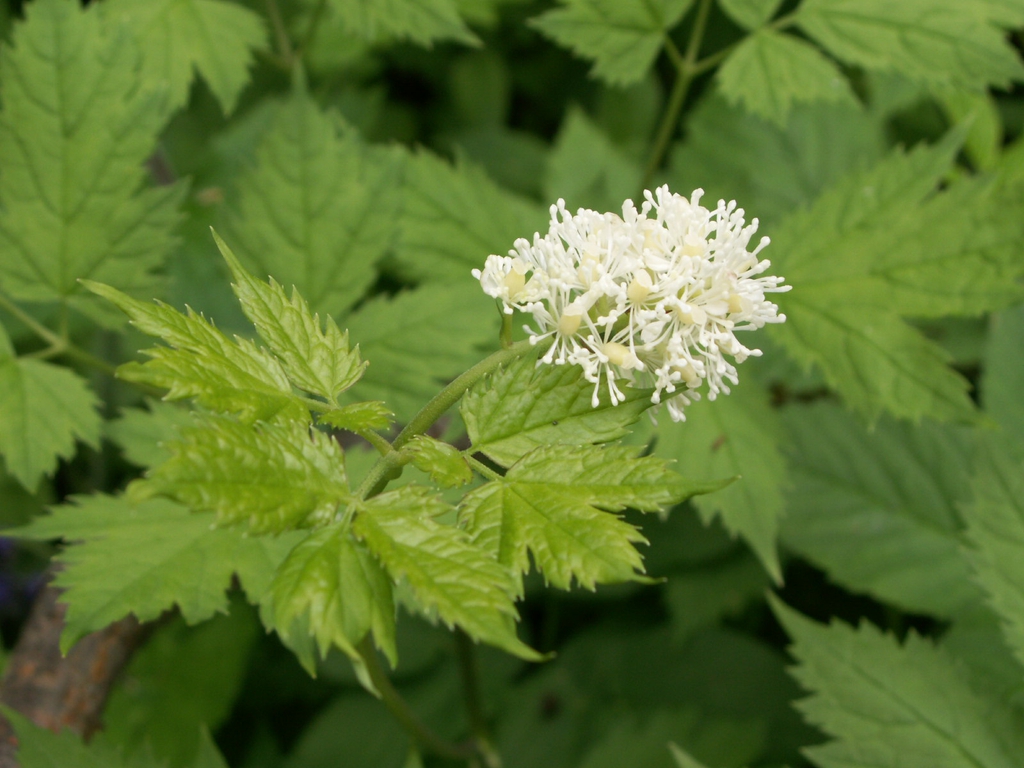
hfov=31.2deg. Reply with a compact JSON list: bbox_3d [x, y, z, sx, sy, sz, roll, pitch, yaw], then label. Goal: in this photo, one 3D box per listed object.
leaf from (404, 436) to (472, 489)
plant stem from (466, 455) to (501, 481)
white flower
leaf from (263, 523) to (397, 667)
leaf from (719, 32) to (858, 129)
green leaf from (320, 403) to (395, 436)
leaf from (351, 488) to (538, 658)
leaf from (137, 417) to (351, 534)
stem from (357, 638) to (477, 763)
[{"bbox_3d":[-0.010,0.010,0.240,0.009,0.004,0.006,0,34,-24],"label":"leaf"},{"bbox_3d":[-0.005,0.016,0.353,0.008,0.002,0.002,36,1,9],"label":"plant stem"},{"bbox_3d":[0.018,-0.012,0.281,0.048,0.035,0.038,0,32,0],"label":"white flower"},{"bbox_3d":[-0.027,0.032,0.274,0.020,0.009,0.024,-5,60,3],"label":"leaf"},{"bbox_3d":[0.073,-0.082,0.490,0.037,0.010,0.031,-7,50,-9],"label":"leaf"},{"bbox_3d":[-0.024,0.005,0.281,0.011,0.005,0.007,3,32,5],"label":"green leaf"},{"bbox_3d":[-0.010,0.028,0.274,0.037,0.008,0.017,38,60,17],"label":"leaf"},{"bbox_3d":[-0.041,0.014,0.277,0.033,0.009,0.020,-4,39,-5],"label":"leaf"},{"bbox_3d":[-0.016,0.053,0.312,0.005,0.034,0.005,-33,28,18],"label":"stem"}]

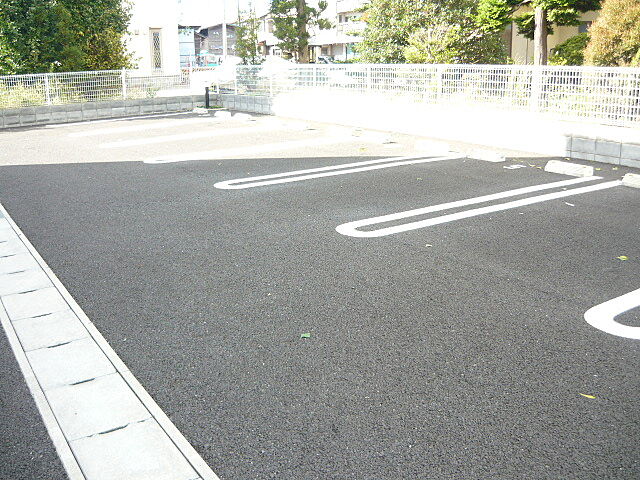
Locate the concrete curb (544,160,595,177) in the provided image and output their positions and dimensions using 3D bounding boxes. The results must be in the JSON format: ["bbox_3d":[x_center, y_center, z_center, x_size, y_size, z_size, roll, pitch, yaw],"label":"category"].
[{"bbox_3d":[3.278,-0.933,8.026,0.170,0.120,0.600,-12,20,-33],"label":"concrete curb"}]

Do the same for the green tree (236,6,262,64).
[{"bbox_3d":[-2.658,-7.257,23.000,1.100,3.200,1.050,-2,17,-6],"label":"green tree"}]

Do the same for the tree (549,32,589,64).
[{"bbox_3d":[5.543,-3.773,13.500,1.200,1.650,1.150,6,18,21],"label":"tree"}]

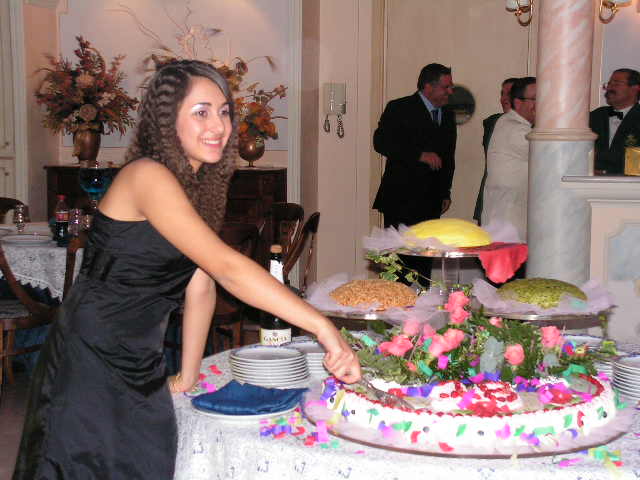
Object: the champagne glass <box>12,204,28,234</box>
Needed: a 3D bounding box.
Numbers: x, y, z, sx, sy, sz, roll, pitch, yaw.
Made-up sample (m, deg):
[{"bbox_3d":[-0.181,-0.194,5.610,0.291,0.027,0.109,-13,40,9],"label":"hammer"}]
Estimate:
[{"bbox_3d":[-1.677,-0.120,6.523,0.080,0.168,0.080,1,6,0],"label":"champagne glass"}]

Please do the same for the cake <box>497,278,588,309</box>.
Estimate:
[{"bbox_3d":[0.564,0.137,2.950,0.228,0.075,0.228,0,5,0],"label":"cake"}]

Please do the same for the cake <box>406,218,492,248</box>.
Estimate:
[{"bbox_3d":[0.329,-0.022,2.970,0.222,0.070,0.222,0,5,0],"label":"cake"}]

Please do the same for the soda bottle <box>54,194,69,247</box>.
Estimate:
[{"bbox_3d":[-1.476,-0.111,6.650,0.080,0.297,0.080,0,5,0],"label":"soda bottle"}]

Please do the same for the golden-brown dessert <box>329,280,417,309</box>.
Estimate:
[{"bbox_3d":[0.136,0.138,2.950,0.222,0.075,0.222,0,5,0],"label":"golden-brown dessert"}]

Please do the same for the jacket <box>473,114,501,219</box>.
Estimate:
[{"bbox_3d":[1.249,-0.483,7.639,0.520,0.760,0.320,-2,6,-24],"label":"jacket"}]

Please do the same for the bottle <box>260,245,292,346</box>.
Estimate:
[{"bbox_3d":[-0.121,0.173,3.230,0.088,0.320,0.088,0,5,0],"label":"bottle"}]

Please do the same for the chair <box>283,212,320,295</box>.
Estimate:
[{"bbox_3d":[-0.291,0.296,6.463,0.520,0.900,0.470,2,6,17],"label":"chair"}]

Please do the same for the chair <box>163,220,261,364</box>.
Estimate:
[{"bbox_3d":[-0.642,0.358,5.817,0.470,0.900,0.520,-4,7,-37],"label":"chair"}]

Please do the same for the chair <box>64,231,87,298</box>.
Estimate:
[{"bbox_3d":[-0.964,0.386,5.518,0.470,0.900,0.520,-2,6,-27],"label":"chair"}]

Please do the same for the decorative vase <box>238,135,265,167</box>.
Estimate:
[{"bbox_3d":[-0.465,-0.607,7.900,0.176,0.215,0.176,0,5,0],"label":"decorative vase"}]

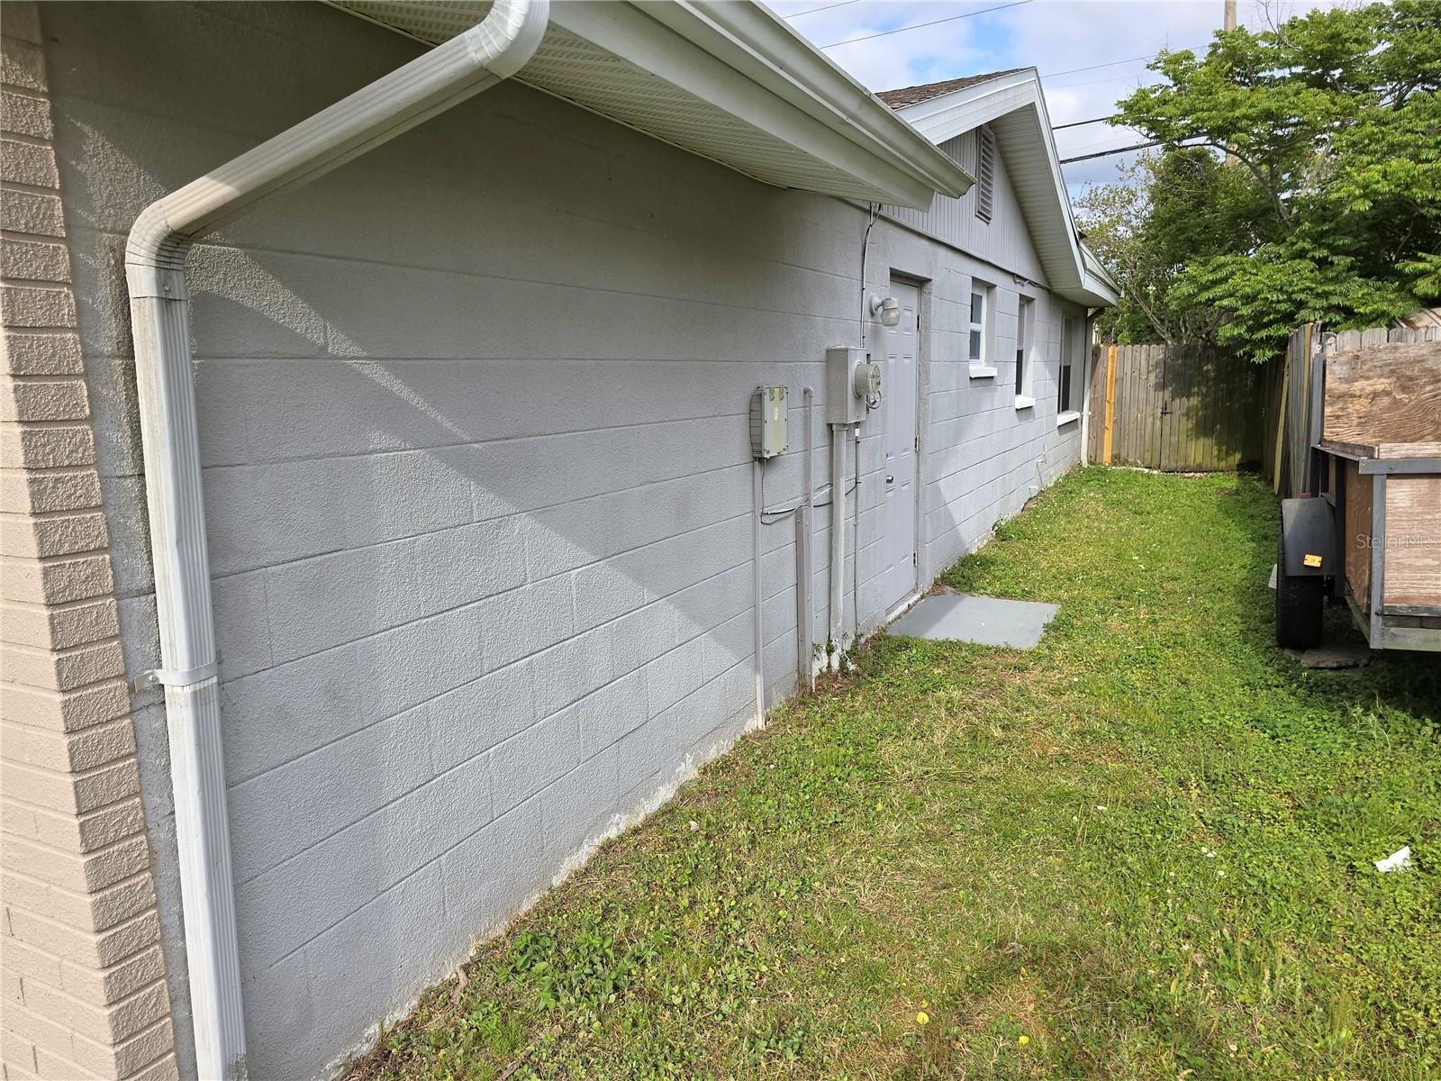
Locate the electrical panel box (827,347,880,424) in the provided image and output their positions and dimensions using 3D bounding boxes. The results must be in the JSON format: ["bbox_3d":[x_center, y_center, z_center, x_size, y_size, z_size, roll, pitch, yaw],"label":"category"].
[{"bbox_3d":[0.658,-0.755,4.671,0.190,0.357,0.285,4,11,27],"label":"electrical panel box"}]

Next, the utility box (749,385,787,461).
[{"bbox_3d":[0.205,-0.494,3.946,0.065,0.287,0.250,4,11,27],"label":"utility box"}]

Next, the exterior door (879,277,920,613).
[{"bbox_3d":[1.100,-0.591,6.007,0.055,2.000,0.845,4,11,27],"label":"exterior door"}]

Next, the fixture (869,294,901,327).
[{"bbox_3d":[0.886,-1.228,5.109,0.145,0.175,0.115,4,11,27],"label":"fixture"}]

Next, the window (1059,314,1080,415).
[{"bbox_3d":[4.435,-2.286,12.431,0.090,1.270,1.840,4,11,27],"label":"window"}]

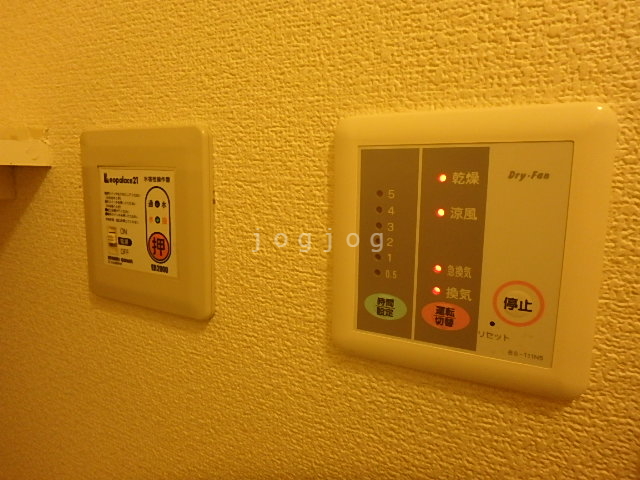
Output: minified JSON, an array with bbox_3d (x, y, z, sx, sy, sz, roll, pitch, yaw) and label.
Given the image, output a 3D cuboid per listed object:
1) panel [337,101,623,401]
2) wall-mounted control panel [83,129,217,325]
[{"bbox_3d":[0.059,0.004,0.177,0.116,0.120,0.010,5,8,25],"label":"panel"},{"bbox_3d":[-0.122,-0.013,0.267,0.117,0.120,0.011,5,8,27],"label":"wall-mounted control panel"}]

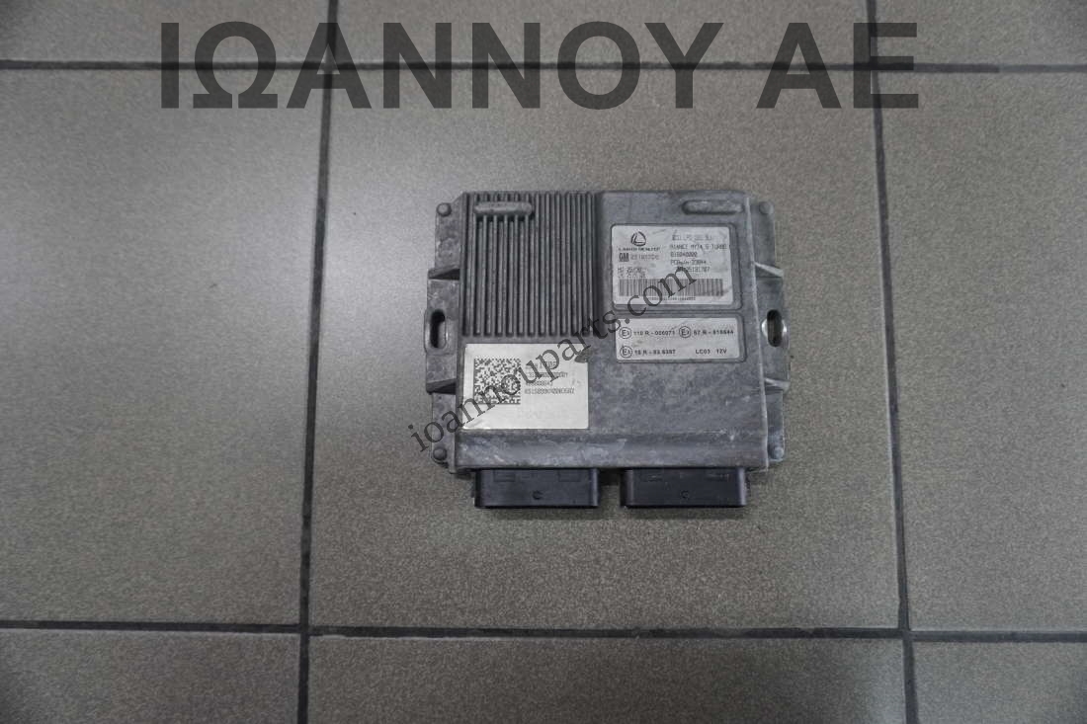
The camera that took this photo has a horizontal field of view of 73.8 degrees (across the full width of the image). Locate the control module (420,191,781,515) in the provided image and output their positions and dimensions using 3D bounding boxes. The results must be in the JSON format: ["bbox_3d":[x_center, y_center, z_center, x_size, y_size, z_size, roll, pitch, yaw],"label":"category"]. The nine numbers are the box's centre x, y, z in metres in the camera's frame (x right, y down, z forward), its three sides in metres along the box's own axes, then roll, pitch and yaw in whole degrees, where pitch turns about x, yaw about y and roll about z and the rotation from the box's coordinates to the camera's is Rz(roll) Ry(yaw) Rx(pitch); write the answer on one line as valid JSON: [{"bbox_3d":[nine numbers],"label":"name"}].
[{"bbox_3d":[0.035,-0.007,0.396,0.201,0.037,0.168,0,82,0],"label":"control module"}]

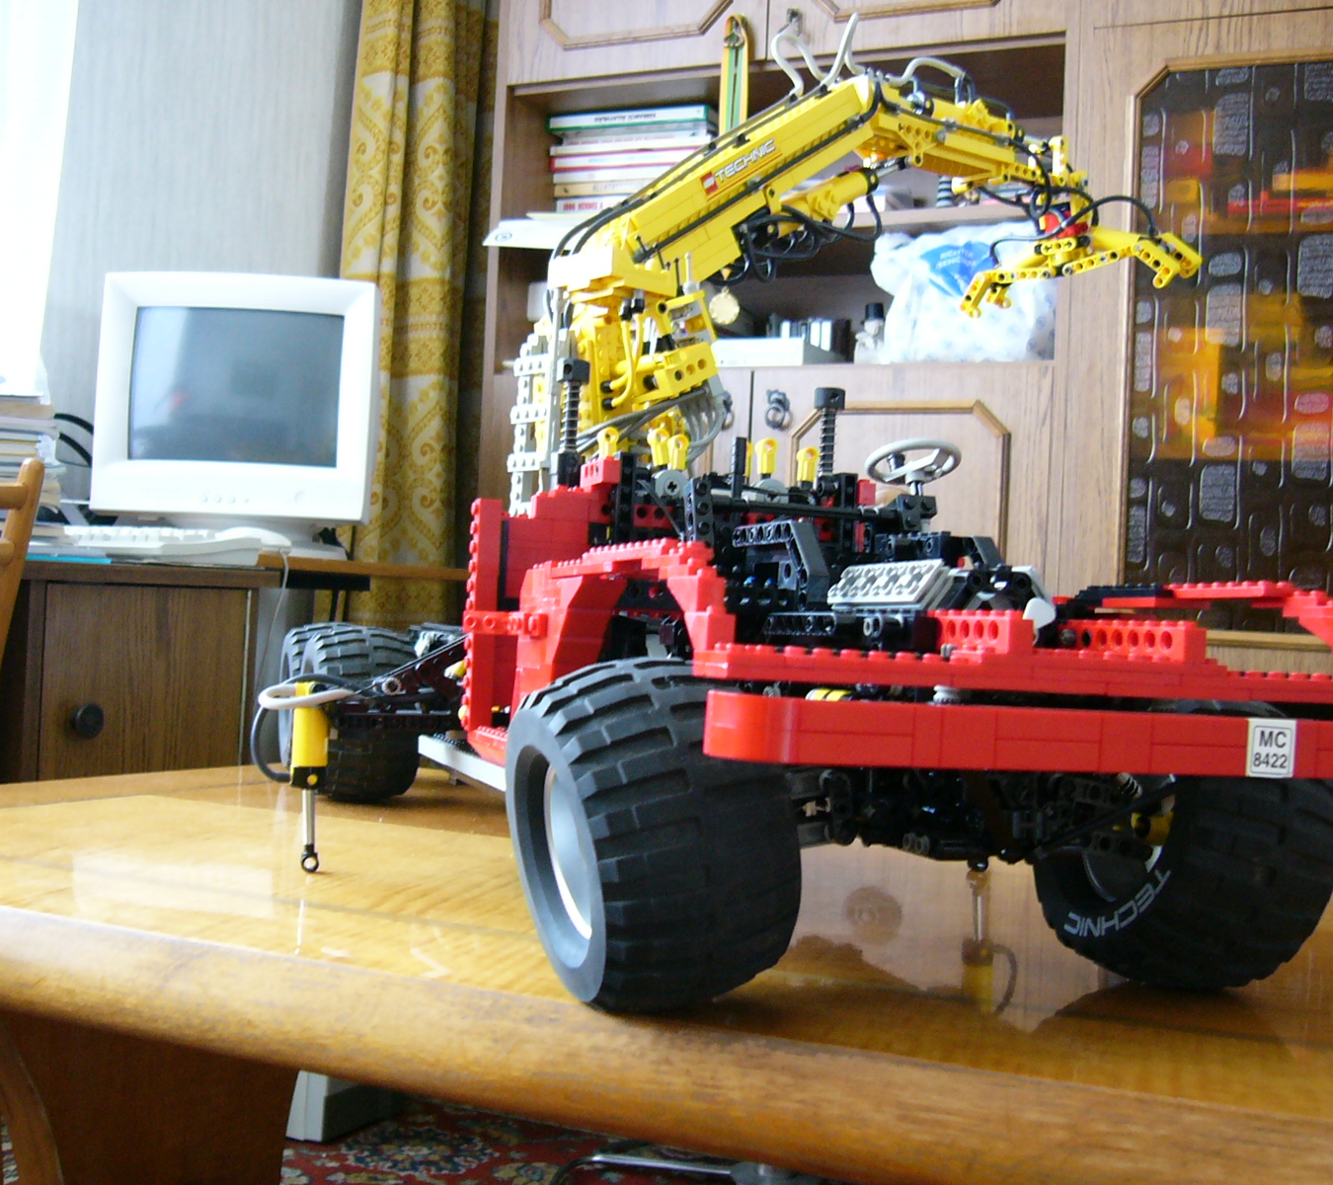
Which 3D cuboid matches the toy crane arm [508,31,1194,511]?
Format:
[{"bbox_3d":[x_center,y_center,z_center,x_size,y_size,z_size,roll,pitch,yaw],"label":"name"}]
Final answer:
[{"bbox_3d":[0.117,-0.160,0.910,0.448,0.302,0.127,4,-2,-38],"label":"toy crane arm"}]

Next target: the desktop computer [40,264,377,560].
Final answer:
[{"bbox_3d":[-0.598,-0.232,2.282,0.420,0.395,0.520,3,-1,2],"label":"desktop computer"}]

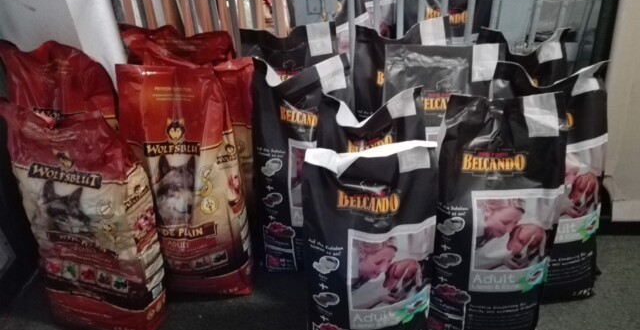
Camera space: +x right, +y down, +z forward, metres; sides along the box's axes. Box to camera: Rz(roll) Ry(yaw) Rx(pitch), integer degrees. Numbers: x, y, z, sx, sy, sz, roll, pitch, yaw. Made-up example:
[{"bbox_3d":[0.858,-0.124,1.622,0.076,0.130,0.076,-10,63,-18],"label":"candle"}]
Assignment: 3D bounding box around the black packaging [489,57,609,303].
[{"bbox_3d":[0.727,0.076,1.527,0.362,0.831,0.161,-4,25,-1],"label":"black packaging"}]

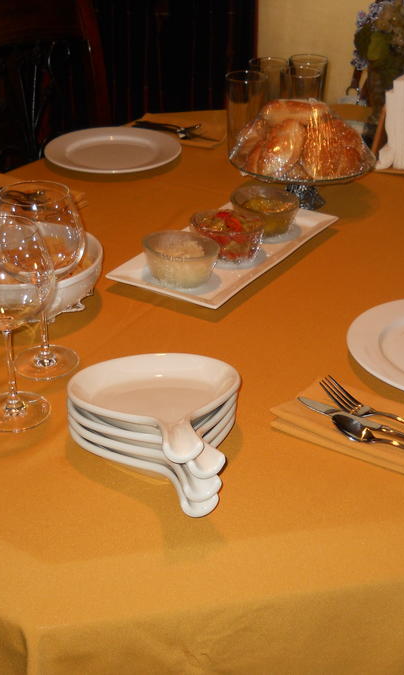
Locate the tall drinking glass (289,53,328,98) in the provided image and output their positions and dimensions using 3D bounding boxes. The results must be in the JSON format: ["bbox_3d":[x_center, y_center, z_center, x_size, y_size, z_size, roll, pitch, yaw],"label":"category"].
[{"bbox_3d":[0.217,-0.497,1.997,0.079,0.158,0.079,0,30,0],"label":"tall drinking glass"}]

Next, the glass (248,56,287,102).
[{"bbox_3d":[0.135,-0.485,1.976,0.079,0.158,0.079,0,30,0],"label":"glass"}]

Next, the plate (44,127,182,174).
[{"bbox_3d":[-0.174,-0.359,1.891,0.270,0.024,0.270,0,30,0],"label":"plate"}]

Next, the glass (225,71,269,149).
[{"bbox_3d":[0.085,-0.430,1.880,0.079,0.158,0.079,0,30,0],"label":"glass"}]

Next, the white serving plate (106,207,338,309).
[{"bbox_3d":[0.045,-0.135,1.489,0.184,0.020,0.396,18,33,27],"label":"white serving plate"}]

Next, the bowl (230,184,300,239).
[{"bbox_3d":[0.101,-0.201,1.562,0.112,0.050,0.112,1,29,0],"label":"bowl"}]

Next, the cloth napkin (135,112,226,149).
[{"bbox_3d":[-0.050,-0.434,2.031,0.225,0.012,0.146,13,31,19],"label":"cloth napkin"}]

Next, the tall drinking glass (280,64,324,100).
[{"bbox_3d":[0.192,-0.447,1.909,0.079,0.158,0.079,0,30,0],"label":"tall drinking glass"}]

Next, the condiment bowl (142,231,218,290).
[{"bbox_3d":[-0.029,-0.110,1.393,0.112,0.050,0.112,1,29,-1],"label":"condiment bowl"}]

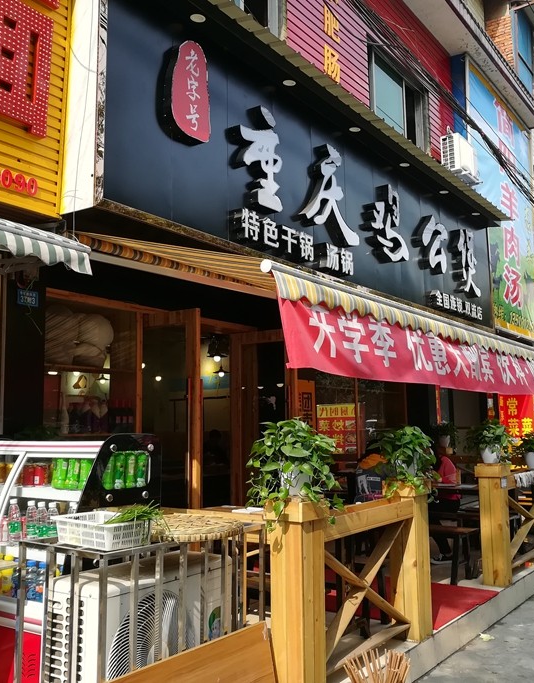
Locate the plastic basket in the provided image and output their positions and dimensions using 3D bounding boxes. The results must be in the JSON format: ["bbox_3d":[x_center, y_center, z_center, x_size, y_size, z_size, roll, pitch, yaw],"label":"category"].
[{"bbox_3d":[-0.716,0.829,2.993,0.415,0.103,0.250,-7,-9,41],"label":"plastic basket"}]

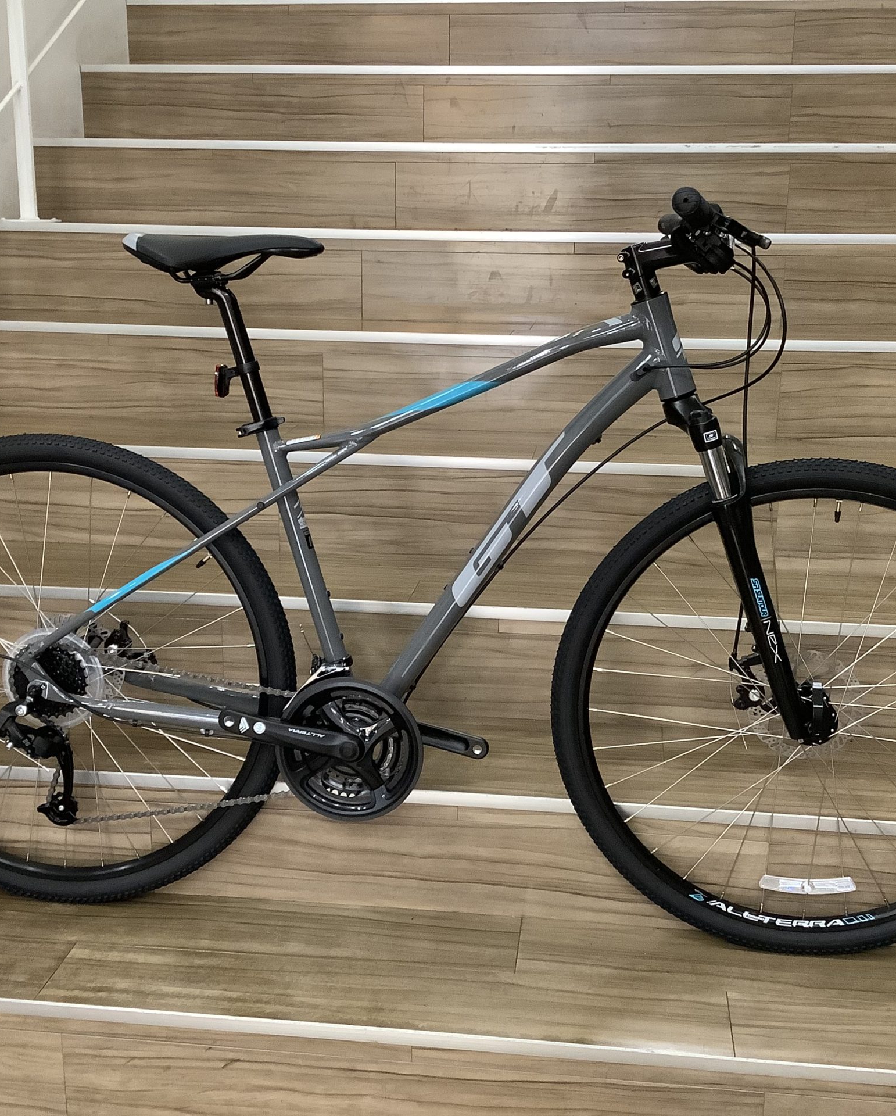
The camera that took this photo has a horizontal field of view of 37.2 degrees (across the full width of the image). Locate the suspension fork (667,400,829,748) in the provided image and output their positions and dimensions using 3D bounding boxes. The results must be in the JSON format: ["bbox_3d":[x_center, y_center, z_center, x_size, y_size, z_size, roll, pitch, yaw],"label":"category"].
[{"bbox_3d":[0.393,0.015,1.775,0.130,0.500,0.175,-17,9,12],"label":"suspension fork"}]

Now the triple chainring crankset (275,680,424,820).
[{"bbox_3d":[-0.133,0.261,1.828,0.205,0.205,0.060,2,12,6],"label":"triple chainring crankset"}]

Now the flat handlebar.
[{"bbox_3d":[0.328,-0.415,1.694,0.130,0.085,0.670,3,12,8],"label":"flat handlebar"}]

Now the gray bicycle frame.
[{"bbox_3d":[-0.131,-0.045,1.824,0.910,0.637,0.155,2,12,6],"label":"gray bicycle frame"}]

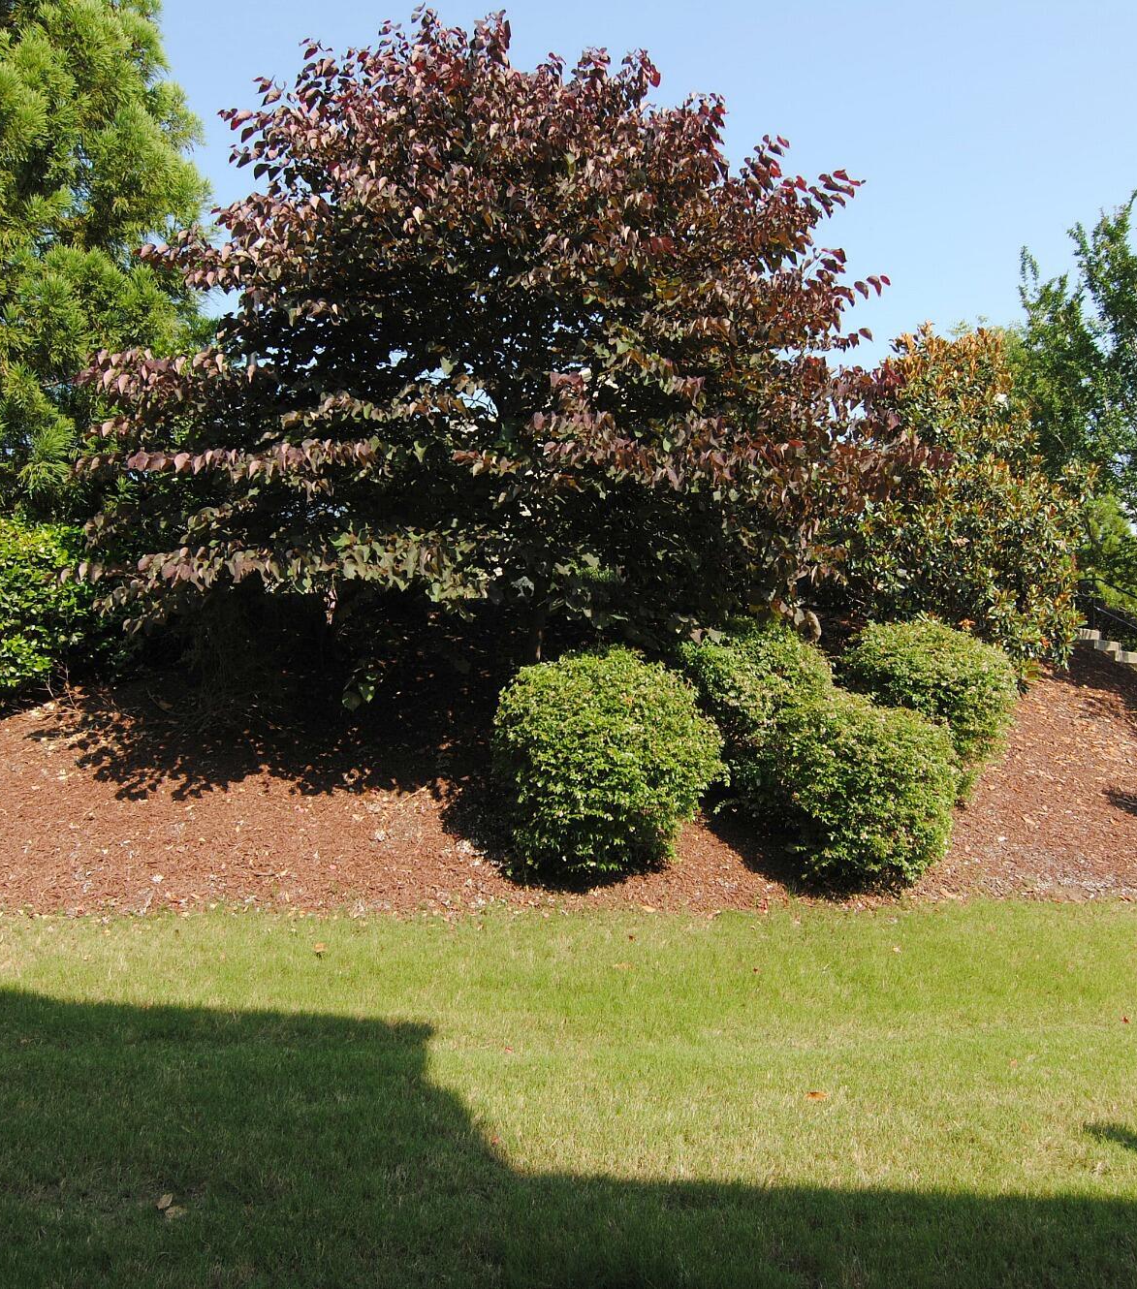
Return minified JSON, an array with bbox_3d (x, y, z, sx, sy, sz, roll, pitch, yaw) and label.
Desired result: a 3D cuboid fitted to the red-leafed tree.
[{"bbox_3d":[-0.500,-2.450,7.000,6.300,5.400,5.300,0,-2,0],"label":"red-leafed tree"}]

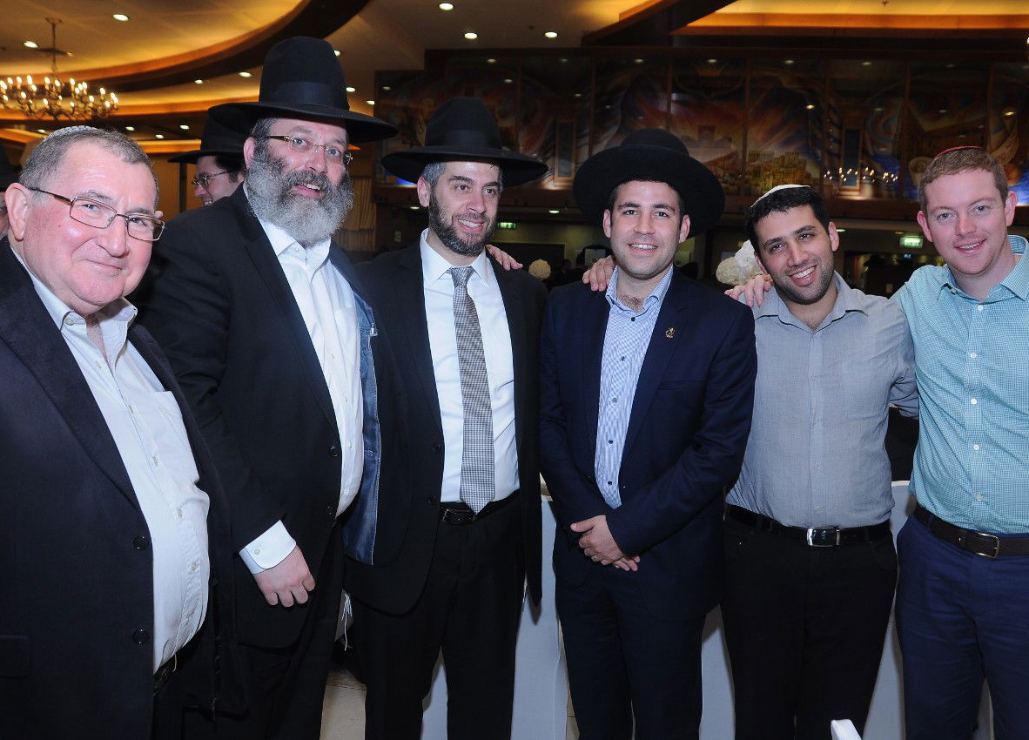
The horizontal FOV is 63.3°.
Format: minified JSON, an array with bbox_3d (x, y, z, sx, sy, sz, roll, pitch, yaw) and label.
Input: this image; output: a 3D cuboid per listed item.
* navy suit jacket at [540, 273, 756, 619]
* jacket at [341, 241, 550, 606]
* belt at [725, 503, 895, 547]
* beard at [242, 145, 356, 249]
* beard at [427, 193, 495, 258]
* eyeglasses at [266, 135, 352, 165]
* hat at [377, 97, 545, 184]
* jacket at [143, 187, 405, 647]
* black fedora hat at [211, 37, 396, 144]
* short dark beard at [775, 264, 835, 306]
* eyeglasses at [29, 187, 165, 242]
[{"bbox_3d":[0.283,0.160,1.780,0.500,0.735,0.330,2,5,14],"label":"navy suit jacket"},{"bbox_3d":[-0.147,0.122,1.780,0.500,0.770,0.310,-1,5,-22],"label":"jacket"},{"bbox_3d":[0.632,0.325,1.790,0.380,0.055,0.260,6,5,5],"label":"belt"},{"bbox_3d":[-0.393,-0.318,1.530,0.170,0.185,0.140,5,4,-45],"label":"beard"},{"bbox_3d":[-0.107,-0.287,1.690,0.135,0.135,0.115,1,3,-30],"label":"beard"},{"bbox_3d":[-0.392,-0.405,1.560,0.140,0.042,0.140,5,4,-45],"label":"eyeglasses"},{"bbox_3d":[-0.100,-0.472,1.745,0.338,0.148,0.370,1,1,-29],"label":"hat"},{"bbox_3d":[-0.445,0.075,1.570,0.380,0.810,0.580,5,6,42],"label":"jacket"},{"bbox_3d":[-0.395,-0.530,1.590,0.335,0.155,0.370,3,2,-45],"label":"black fedora hat"},{"bbox_3d":[0.592,-0.178,1.710,0.125,0.080,0.095,-18,4,23],"label":"short dark beard"},{"bbox_3d":[-0.575,-0.214,1.155,0.140,0.045,0.140,16,3,32],"label":"eyeglasses"}]

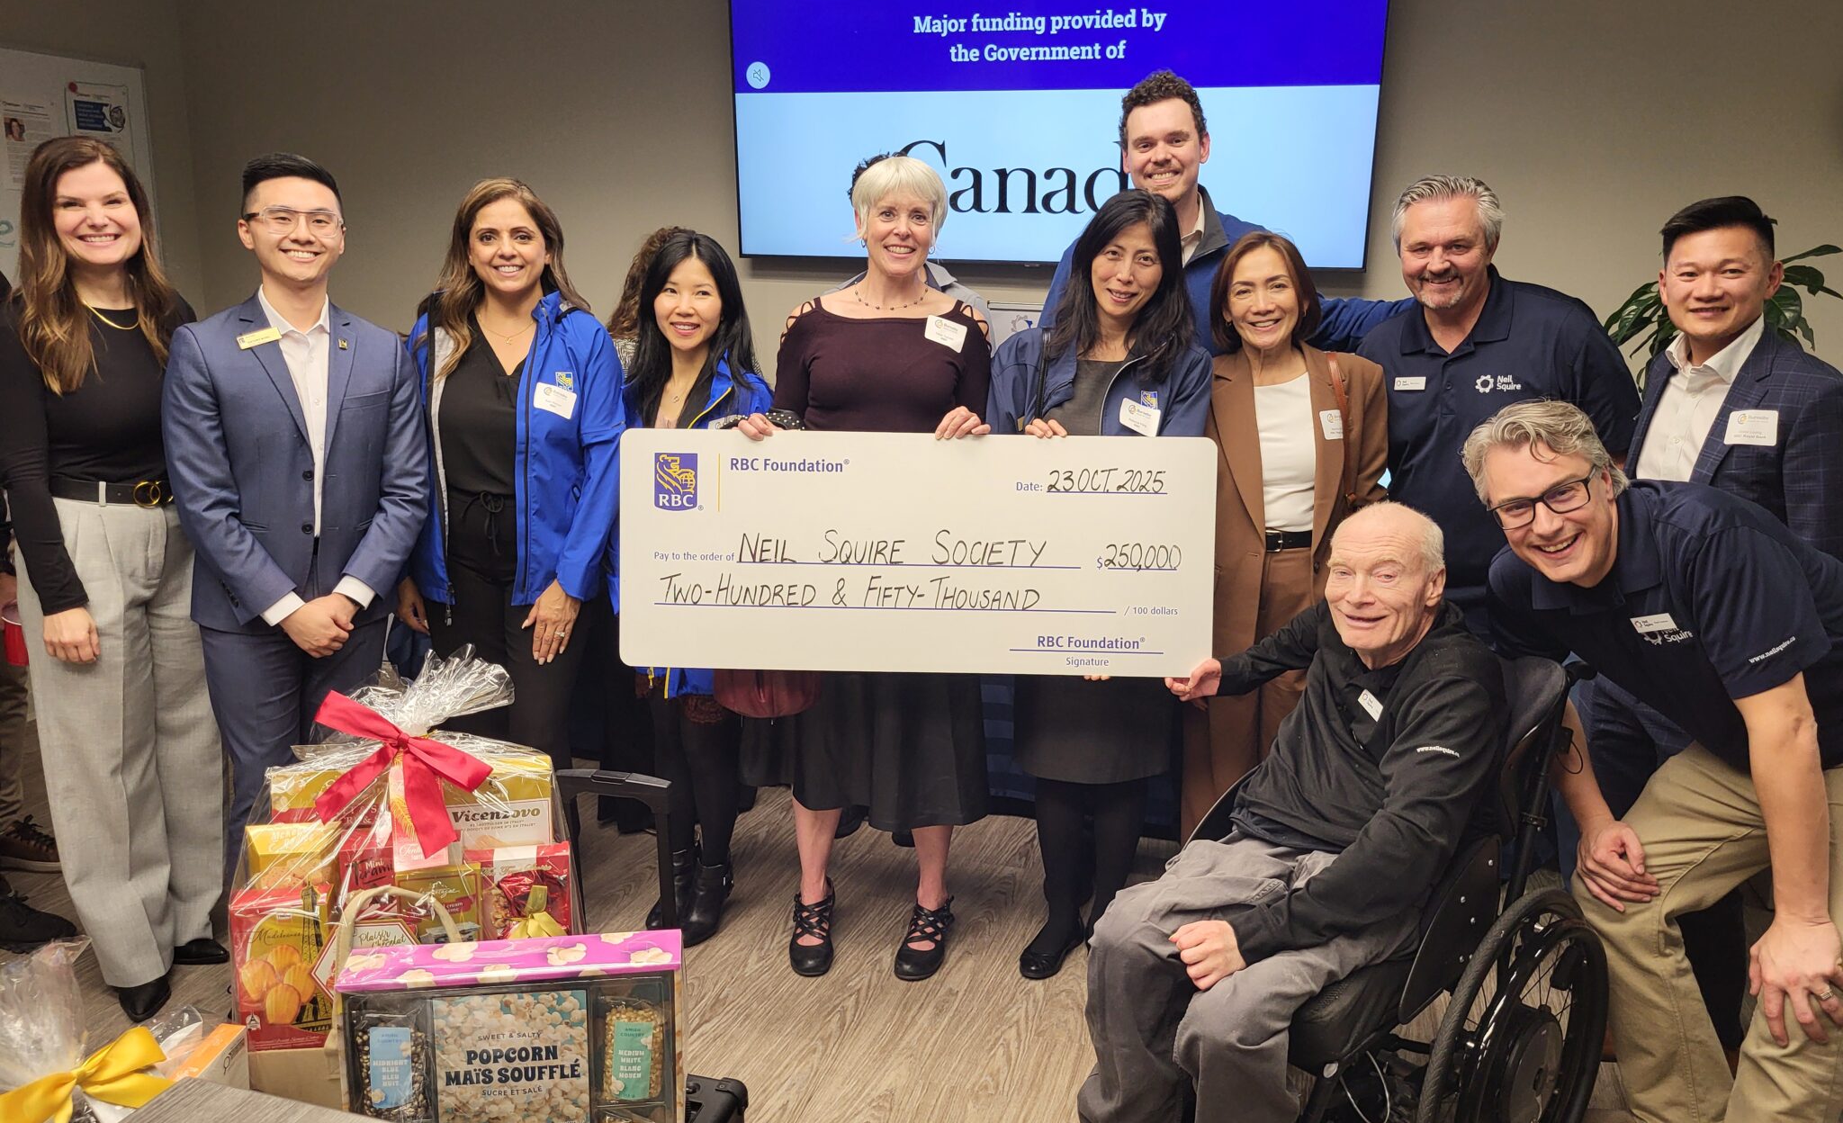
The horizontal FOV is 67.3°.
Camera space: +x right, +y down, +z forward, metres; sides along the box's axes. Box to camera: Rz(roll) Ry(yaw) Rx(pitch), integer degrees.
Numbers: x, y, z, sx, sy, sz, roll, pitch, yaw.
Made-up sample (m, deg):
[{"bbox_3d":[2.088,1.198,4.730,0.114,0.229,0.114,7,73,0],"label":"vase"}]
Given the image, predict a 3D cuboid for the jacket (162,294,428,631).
[{"bbox_3d":[-1.225,-0.183,2.713,0.480,0.659,0.320,-5,14,-25],"label":"jacket"}]

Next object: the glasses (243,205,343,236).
[{"bbox_3d":[-1.189,-0.647,2.627,0.143,0.044,0.145,-1,10,-34],"label":"glasses"}]

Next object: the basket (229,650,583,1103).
[{"bbox_3d":[-0.588,0.361,1.598,0.355,0.550,0.250,-2,14,-14],"label":"basket"}]

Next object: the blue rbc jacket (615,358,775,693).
[{"bbox_3d":[-0.501,-0.076,3.042,0.400,0.745,0.270,4,13,13],"label":"blue rbc jacket"}]

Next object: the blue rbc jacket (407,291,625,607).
[{"bbox_3d":[-0.848,-0.225,2.876,0.470,0.660,0.270,0,13,-5],"label":"blue rbc jacket"}]

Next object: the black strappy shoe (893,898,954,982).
[{"bbox_3d":[0.005,0.833,3.137,0.093,0.120,0.250,4,13,11],"label":"black strappy shoe"}]

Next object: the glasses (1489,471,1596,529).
[{"bbox_3d":[0.900,-0.098,1.975,0.142,0.043,0.145,-21,-3,39],"label":"glasses"}]

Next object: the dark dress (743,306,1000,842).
[{"bbox_3d":[-0.098,0.008,2.836,0.490,1.083,0.360,1,13,0],"label":"dark dress"}]

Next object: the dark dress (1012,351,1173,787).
[{"bbox_3d":[0.365,0.008,2.910,0.370,0.883,0.270,3,13,7],"label":"dark dress"}]

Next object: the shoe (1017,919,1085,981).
[{"bbox_3d":[0.287,0.830,3.006,0.082,0.070,0.230,11,17,36],"label":"shoe"}]

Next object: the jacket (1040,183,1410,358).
[{"bbox_3d":[0.638,-0.452,3.038,0.840,0.720,0.360,3,13,8],"label":"jacket"}]

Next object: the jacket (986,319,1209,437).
[{"bbox_3d":[0.355,-0.185,2.880,0.450,0.620,0.340,6,14,19],"label":"jacket"}]

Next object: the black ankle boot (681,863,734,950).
[{"bbox_3d":[-0.501,0.785,3.247,0.092,0.145,0.250,3,13,8],"label":"black ankle boot"}]

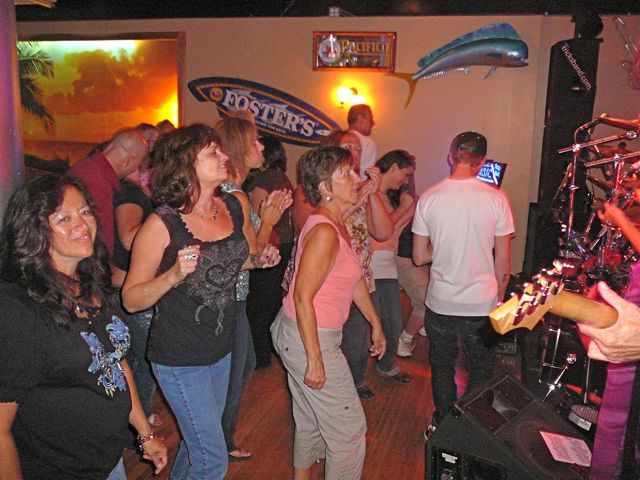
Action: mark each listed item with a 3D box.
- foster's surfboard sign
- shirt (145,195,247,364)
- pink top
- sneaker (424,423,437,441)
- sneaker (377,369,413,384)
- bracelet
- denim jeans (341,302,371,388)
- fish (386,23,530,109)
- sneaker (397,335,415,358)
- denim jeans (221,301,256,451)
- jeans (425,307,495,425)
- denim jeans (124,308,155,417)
[{"bbox_3d":[-0.484,-1.171,5.850,1.490,0.450,0.060,18,14,7],"label":"foster's surfboard sign"},{"bbox_3d":[-0.466,0.158,2.501,0.290,0.670,0.430,9,12,43],"label":"shirt"},{"bbox_3d":[0.007,0.133,2.830,0.260,0.480,0.370,8,12,16],"label":"pink top"},{"bbox_3d":[0.668,1.076,3.697,0.105,0.115,0.290,-1,9,-9],"label":"sneaker"},{"bbox_3d":[0.532,0.952,4.589,0.270,0.100,0.100,7,11,36],"label":"sneaker"},{"bbox_3d":[-0.558,0.644,2.080,0.065,0.025,0.070,-29,15,11],"label":"bracelet"},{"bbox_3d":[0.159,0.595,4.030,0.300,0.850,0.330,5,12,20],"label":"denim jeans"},{"bbox_3d":[1.217,-1.542,5.750,1.200,0.500,0.210,-14,7,7],"label":"fish"},{"bbox_3d":[0.666,0.859,5.161,0.100,0.120,0.270,-2,9,-20],"label":"sneaker"},{"bbox_3d":[-0.486,0.677,3.397,0.330,0.890,0.380,2,9,12],"label":"denim jeans"},{"bbox_3d":[0.770,0.654,3.570,0.390,0.800,0.280,2,12,6],"label":"jeans"},{"bbox_3d":[-1.106,0.645,3.798,0.340,0.860,0.380,2,9,12],"label":"denim jeans"}]

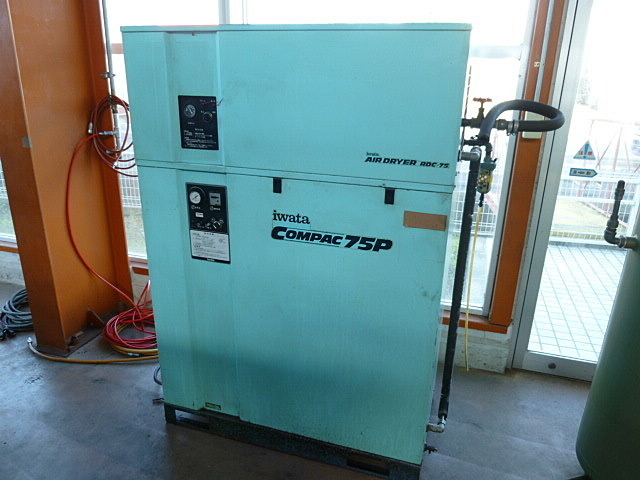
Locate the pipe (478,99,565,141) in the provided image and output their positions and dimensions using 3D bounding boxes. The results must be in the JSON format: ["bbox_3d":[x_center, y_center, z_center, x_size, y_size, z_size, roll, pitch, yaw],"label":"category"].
[{"bbox_3d":[0.699,-0.418,1.606,0.267,0.136,0.160,7,20,16],"label":"pipe"}]

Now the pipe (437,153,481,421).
[{"bbox_3d":[0.512,0.229,1.722,0.036,1.083,0.036,6,20,16],"label":"pipe"}]

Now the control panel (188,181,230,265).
[{"bbox_3d":[-0.426,-0.064,1.796,0.171,0.310,0.020,7,20,16],"label":"control panel"}]

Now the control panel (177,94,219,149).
[{"bbox_3d":[-0.432,-0.423,1.672,0.152,0.186,0.020,7,20,16],"label":"control panel"}]

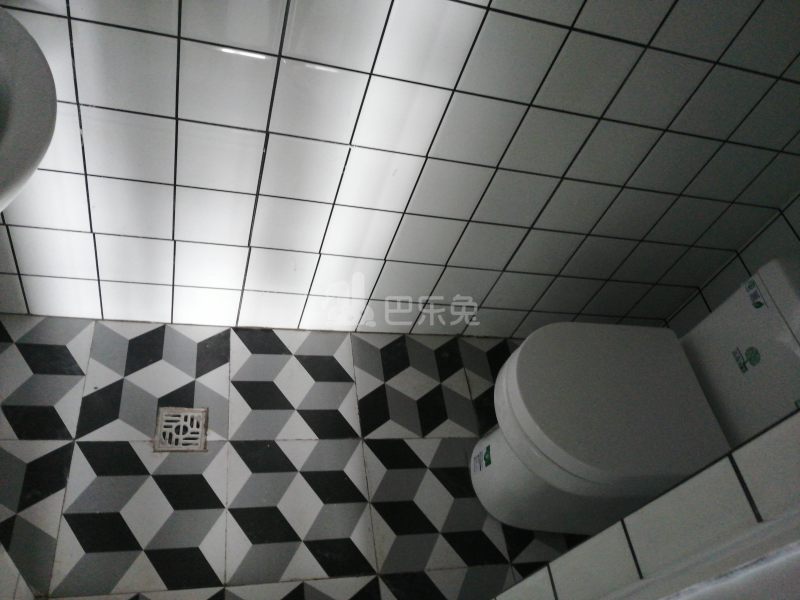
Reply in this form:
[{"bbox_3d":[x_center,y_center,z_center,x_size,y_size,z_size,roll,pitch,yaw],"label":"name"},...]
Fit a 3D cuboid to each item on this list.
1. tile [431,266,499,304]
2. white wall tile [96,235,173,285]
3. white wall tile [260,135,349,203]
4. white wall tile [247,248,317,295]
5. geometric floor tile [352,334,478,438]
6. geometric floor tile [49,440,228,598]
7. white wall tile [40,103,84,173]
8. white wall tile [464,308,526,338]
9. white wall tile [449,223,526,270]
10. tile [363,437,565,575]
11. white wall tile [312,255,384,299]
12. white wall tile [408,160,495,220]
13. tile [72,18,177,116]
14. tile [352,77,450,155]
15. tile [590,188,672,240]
[{"bbox_3d":[0.159,-0.034,1.546,0.149,0.149,0.010,4,51,-18],"label":"tile"},{"bbox_3d":[-0.550,-0.085,1.303,0.147,0.147,0.010,4,51,-18],"label":"white wall tile"},{"bbox_3d":[-0.183,-0.245,1.176,0.147,0.147,0.010,4,51,-18],"label":"white wall tile"},{"bbox_3d":[-0.268,-0.065,1.407,0.147,0.144,0.010,4,51,-18],"label":"white wall tile"},{"bbox_3d":[0.035,0.216,1.587,0.300,0.010,0.301,4,51,-18],"label":"geometric floor tile"},{"bbox_3d":[-0.492,0.413,1.221,0.299,0.010,0.299,4,51,-18],"label":"geometric floor tile"},{"bbox_3d":[-0.612,-0.278,1.042,0.147,0.146,0.010,4,51,-18],"label":"white wall tile"},{"bbox_3d":[0.261,0.063,1.699,0.149,0.136,0.010,4,51,-18],"label":"white wall tile"},{"bbox_3d":[0.200,-0.125,1.429,0.147,0.147,0.010,4,51,-18],"label":"white wall tile"},{"bbox_3d":[0.076,0.453,1.405,0.300,0.010,0.300,4,51,-18],"label":"tile"},{"bbox_3d":[-0.126,-0.054,1.452,0.149,0.149,0.010,4,51,-18],"label":"white wall tile"},{"bbox_3d":[0.101,-0.226,1.276,0.147,0.146,0.010,4,51,-18],"label":"white wall tile"},{"bbox_3d":[-0.426,-0.359,0.979,0.147,0.146,0.010,4,51,-18],"label":"tile"},{"bbox_3d":[0.002,-0.327,1.119,0.147,0.146,0.010,4,51,-18],"label":"tile"},{"bbox_3d":[0.528,-0.196,1.418,0.147,0.146,0.010,4,51,-18],"label":"tile"}]

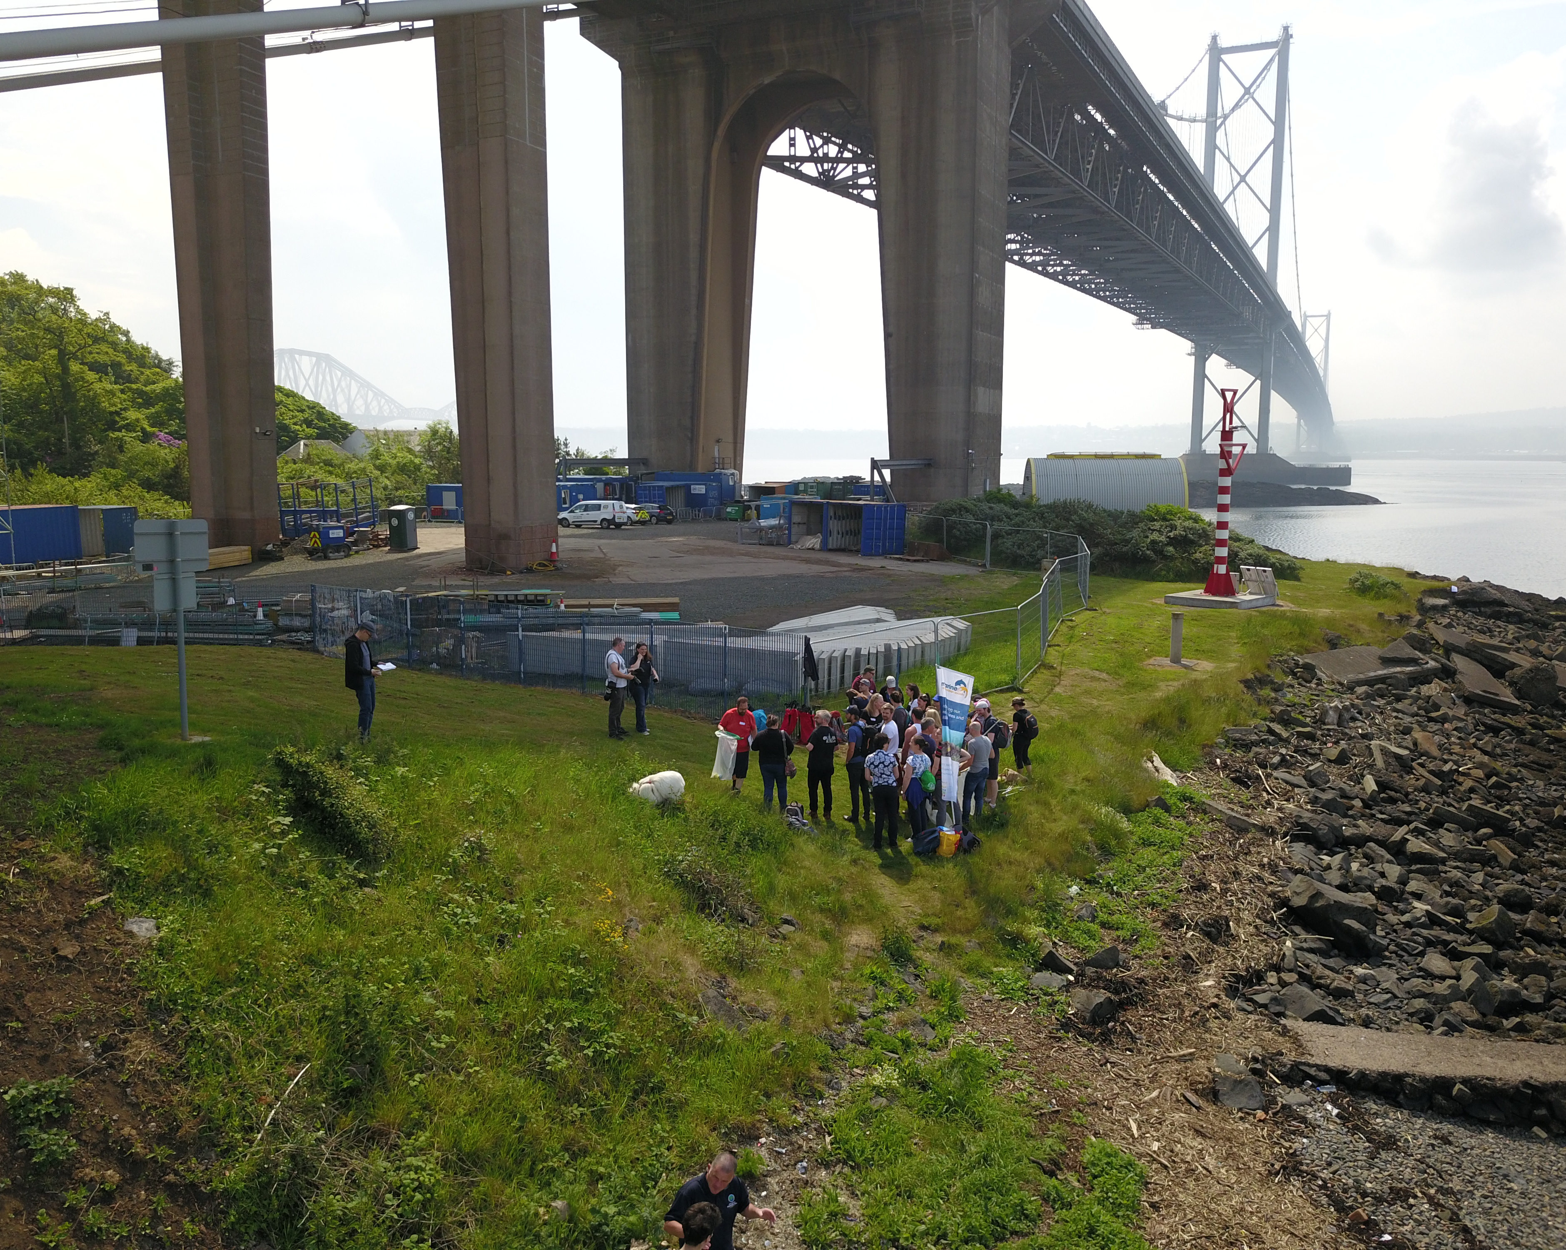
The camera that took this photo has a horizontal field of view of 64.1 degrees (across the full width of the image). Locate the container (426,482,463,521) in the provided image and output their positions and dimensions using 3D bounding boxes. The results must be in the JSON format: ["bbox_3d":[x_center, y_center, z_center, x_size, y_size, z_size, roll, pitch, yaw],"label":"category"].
[{"bbox_3d":[-22.649,-8.841,91.254,6.060,2.650,2.440,3,8,20],"label":"container"}]

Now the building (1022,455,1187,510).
[{"bbox_3d":[27.262,-11.940,106.666,12.515,5.050,8.600,1,8,6],"label":"building"}]

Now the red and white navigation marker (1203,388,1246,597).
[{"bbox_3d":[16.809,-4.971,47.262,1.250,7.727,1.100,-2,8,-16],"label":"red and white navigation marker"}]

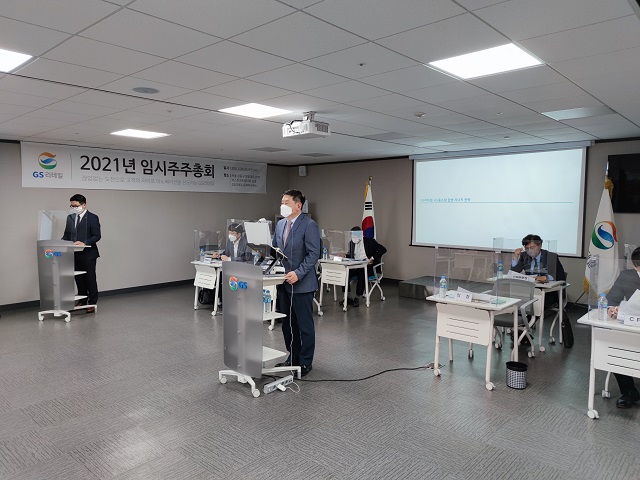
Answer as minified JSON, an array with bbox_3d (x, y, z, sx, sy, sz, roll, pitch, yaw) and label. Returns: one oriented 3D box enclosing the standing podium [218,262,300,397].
[{"bbox_3d":[-0.522,0.773,4.131,0.580,1.120,0.640,4,6,40],"label":"standing podium"}]

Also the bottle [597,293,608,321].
[{"bbox_3d":[2.250,0.527,3.515,0.066,0.214,0.066,4,6,44],"label":"bottle"}]

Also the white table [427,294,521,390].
[{"bbox_3d":[1.527,0.950,4.429,0.730,0.724,0.620,4,6,44],"label":"white table"}]

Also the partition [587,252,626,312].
[{"bbox_3d":[2.468,0.411,3.428,0.620,0.510,0.340,4,6,44],"label":"partition"}]

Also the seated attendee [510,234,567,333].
[{"bbox_3d":[2.694,0.570,5.510,0.600,1.250,0.800,4,6,42],"label":"seated attendee"}]

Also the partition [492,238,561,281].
[{"bbox_3d":[2.454,0.259,5.338,0.620,0.510,0.340,4,6,44],"label":"partition"}]

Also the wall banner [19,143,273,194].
[{"bbox_3d":[-2.905,-1.293,8.579,0.012,0.690,4.880,4,6,44],"label":"wall banner"}]

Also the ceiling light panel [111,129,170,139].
[{"bbox_3d":[-2.523,-1.512,6.267,0.600,0.050,0.600,4,6,42],"label":"ceiling light panel"}]

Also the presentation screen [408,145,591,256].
[{"bbox_3d":[2.806,-0.624,7.514,2.930,1.640,0.050,4,6,44],"label":"presentation screen"}]

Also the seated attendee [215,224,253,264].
[{"bbox_3d":[-1.265,0.405,7.113,0.560,1.290,0.800,4,6,42],"label":"seated attendee"}]

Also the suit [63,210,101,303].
[{"bbox_3d":[-3.550,0.287,6.615,0.560,1.420,0.450,2,5,16],"label":"suit"}]

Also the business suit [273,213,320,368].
[{"bbox_3d":[-0.224,0.509,4.435,0.350,1.520,0.500,-4,6,-43],"label":"business suit"}]

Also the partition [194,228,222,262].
[{"bbox_3d":[-1.651,0.120,7.038,0.620,0.510,0.340,4,6,44],"label":"partition"}]

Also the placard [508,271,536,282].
[{"bbox_3d":[2.439,0.467,5.369,0.240,0.090,0.080,4,6,44],"label":"placard"}]

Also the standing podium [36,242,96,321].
[{"bbox_3d":[-3.685,0.581,6.519,0.580,1.120,0.640,1,5,15],"label":"standing podium"}]

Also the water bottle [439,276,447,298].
[{"bbox_3d":[1.213,0.458,4.364,0.066,0.212,0.066,4,6,44],"label":"water bottle"}]

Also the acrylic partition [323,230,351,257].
[{"bbox_3d":[0.340,0.107,7.216,0.340,0.510,0.620,-4,6,-41],"label":"acrylic partition"}]

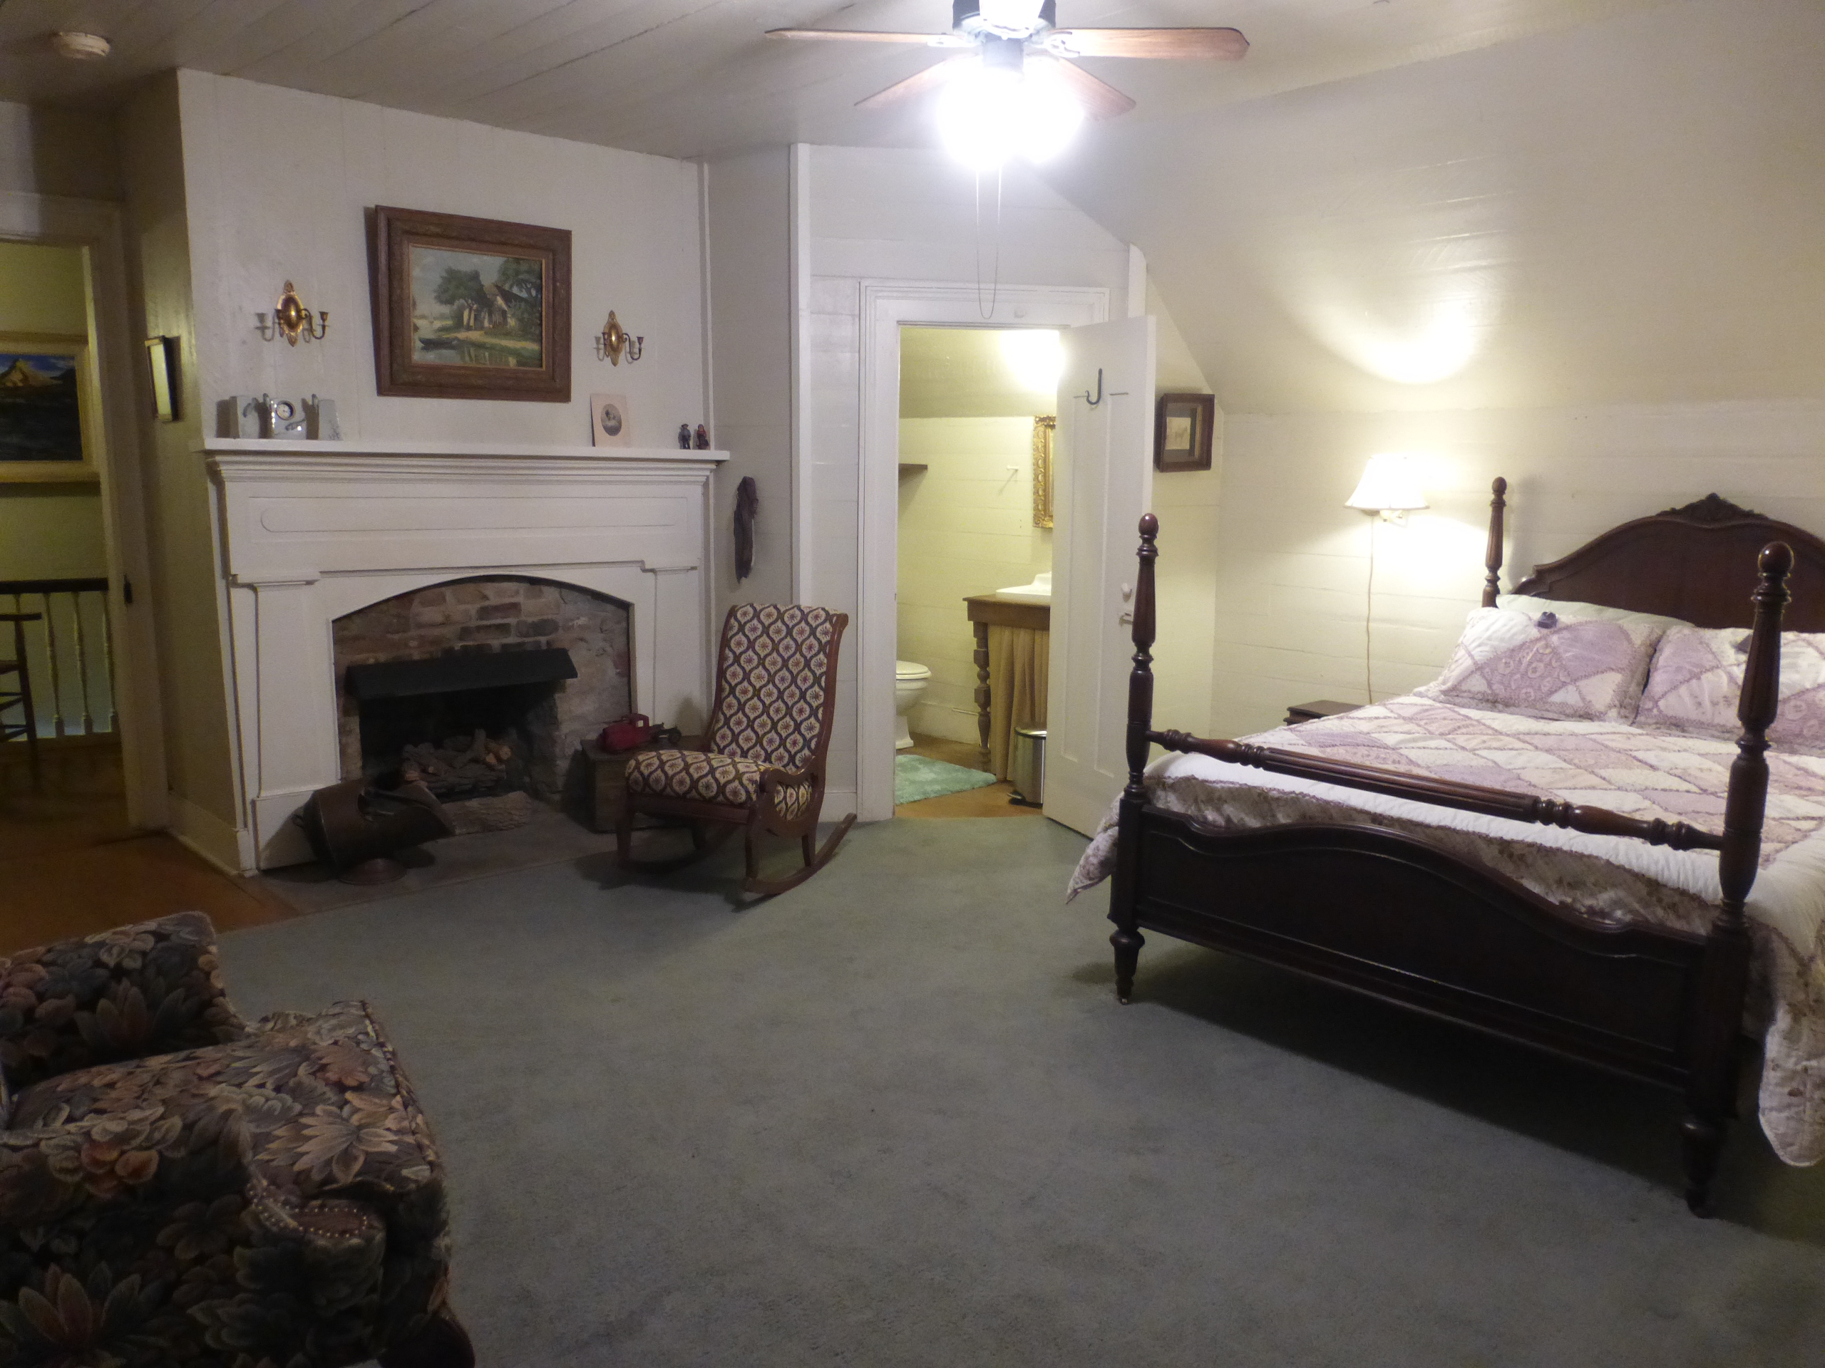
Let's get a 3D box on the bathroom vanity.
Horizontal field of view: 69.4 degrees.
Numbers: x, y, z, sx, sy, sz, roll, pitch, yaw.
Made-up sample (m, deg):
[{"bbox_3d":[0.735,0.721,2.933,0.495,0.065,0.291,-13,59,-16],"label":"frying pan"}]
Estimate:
[{"bbox_3d":[0.708,0.037,6.173,0.507,0.852,0.862,-8,13,-43],"label":"bathroom vanity"}]

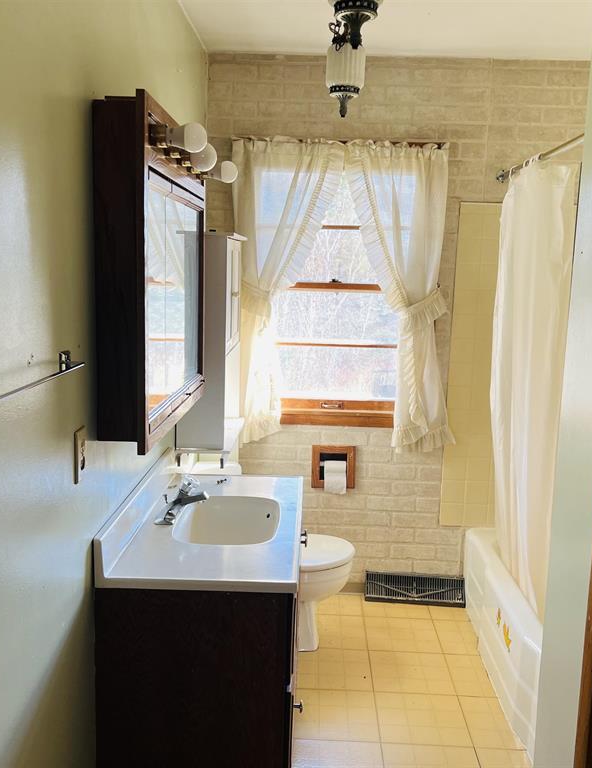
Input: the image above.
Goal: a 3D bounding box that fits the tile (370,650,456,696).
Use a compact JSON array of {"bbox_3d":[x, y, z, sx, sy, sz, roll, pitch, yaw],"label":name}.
[{"bbox_3d":[0.441,1.113,2.961,0.305,0.008,0.305,2,9,1],"label":"tile"}]

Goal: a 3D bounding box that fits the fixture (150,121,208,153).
[{"bbox_3d":[-0.262,-0.559,1.734,0.125,0.069,0.068,2,9,1],"label":"fixture"}]

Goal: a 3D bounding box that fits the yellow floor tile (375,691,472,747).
[{"bbox_3d":[0.433,1.160,2.660,0.305,0.008,0.305,2,9,1],"label":"yellow floor tile"}]

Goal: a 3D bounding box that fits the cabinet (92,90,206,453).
[{"bbox_3d":[-0.376,-0.305,2.152,0.116,0.800,0.915,2,9,1],"label":"cabinet"}]

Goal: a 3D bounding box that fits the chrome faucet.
[{"bbox_3d":[-0.322,0.322,2.218,0.142,0.125,0.157,2,9,1],"label":"chrome faucet"}]

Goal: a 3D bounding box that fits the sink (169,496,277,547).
[{"bbox_3d":[-0.195,0.458,2.227,0.293,0.142,0.426,2,9,1],"label":"sink"}]

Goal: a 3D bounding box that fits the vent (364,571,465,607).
[{"bbox_3d":[0.555,0.955,3.589,0.460,0.118,0.086,2,9,1],"label":"vent"}]

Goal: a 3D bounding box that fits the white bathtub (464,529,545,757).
[{"bbox_3d":[1.119,0.971,2.850,0.760,0.346,1.524,2,9,1],"label":"white bathtub"}]

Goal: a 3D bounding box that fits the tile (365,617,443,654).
[{"bbox_3d":[0.450,1.067,3.262,0.305,0.008,0.305,2,9,1],"label":"tile"}]

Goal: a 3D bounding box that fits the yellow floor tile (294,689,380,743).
[{"bbox_3d":[0.128,1.149,2.667,0.305,0.008,0.305,2,9,1],"label":"yellow floor tile"}]

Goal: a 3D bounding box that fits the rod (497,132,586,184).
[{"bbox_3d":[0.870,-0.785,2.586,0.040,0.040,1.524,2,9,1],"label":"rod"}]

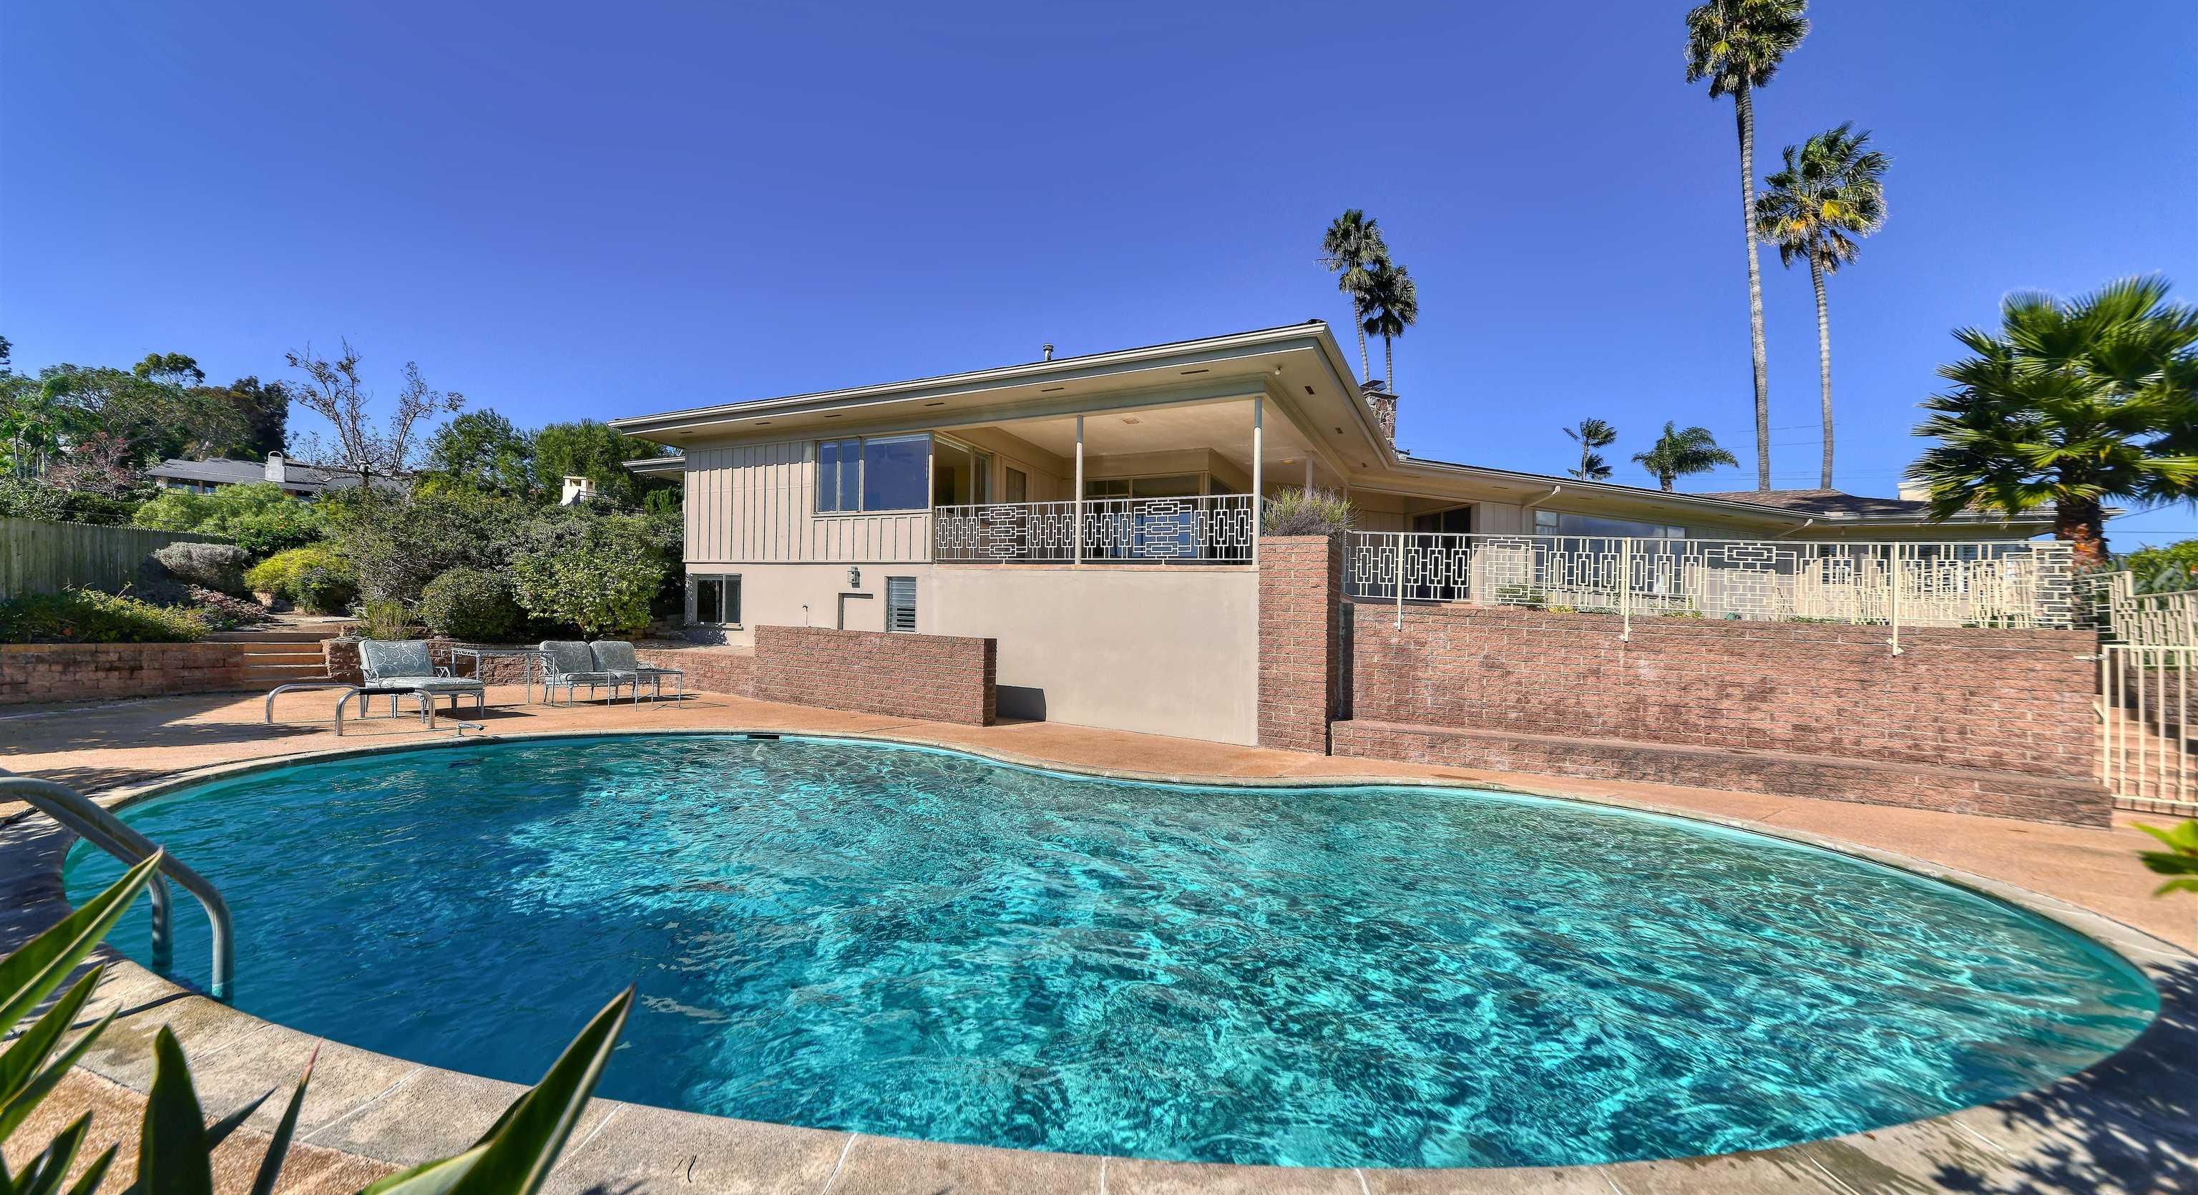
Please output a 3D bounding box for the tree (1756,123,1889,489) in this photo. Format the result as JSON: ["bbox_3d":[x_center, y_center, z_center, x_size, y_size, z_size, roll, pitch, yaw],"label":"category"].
[{"bbox_3d":[27.159,-9.442,27.500,3.600,16.500,3.600,2,2,45],"label":"tree"}]

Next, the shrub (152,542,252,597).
[{"bbox_3d":[-19.588,-0.619,16.000,1.350,1.200,1.450,2,2,39],"label":"shrub"}]

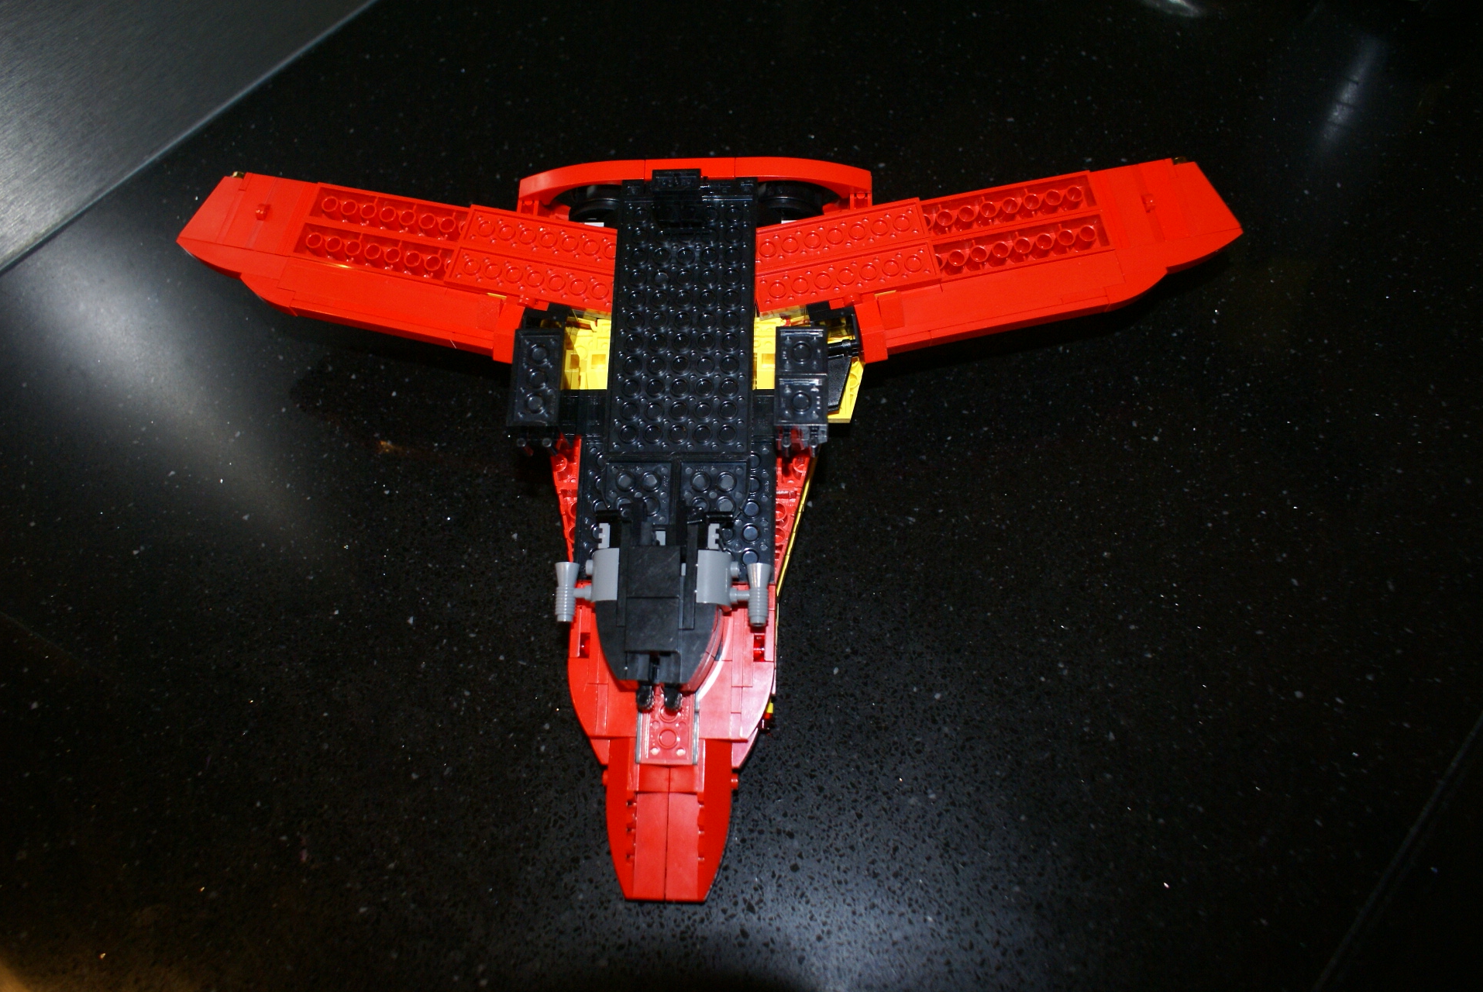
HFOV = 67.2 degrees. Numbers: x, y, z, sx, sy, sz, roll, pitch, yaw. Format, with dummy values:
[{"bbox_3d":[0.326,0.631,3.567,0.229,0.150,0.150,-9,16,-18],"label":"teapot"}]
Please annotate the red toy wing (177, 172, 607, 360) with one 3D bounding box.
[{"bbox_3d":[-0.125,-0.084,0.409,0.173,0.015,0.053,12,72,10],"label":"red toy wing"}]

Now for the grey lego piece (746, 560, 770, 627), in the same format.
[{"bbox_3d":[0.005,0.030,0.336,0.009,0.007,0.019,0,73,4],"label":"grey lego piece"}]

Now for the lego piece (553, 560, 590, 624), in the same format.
[{"bbox_3d":[-0.051,0.029,0.338,0.011,0.007,0.019,0,73,4],"label":"lego piece"}]

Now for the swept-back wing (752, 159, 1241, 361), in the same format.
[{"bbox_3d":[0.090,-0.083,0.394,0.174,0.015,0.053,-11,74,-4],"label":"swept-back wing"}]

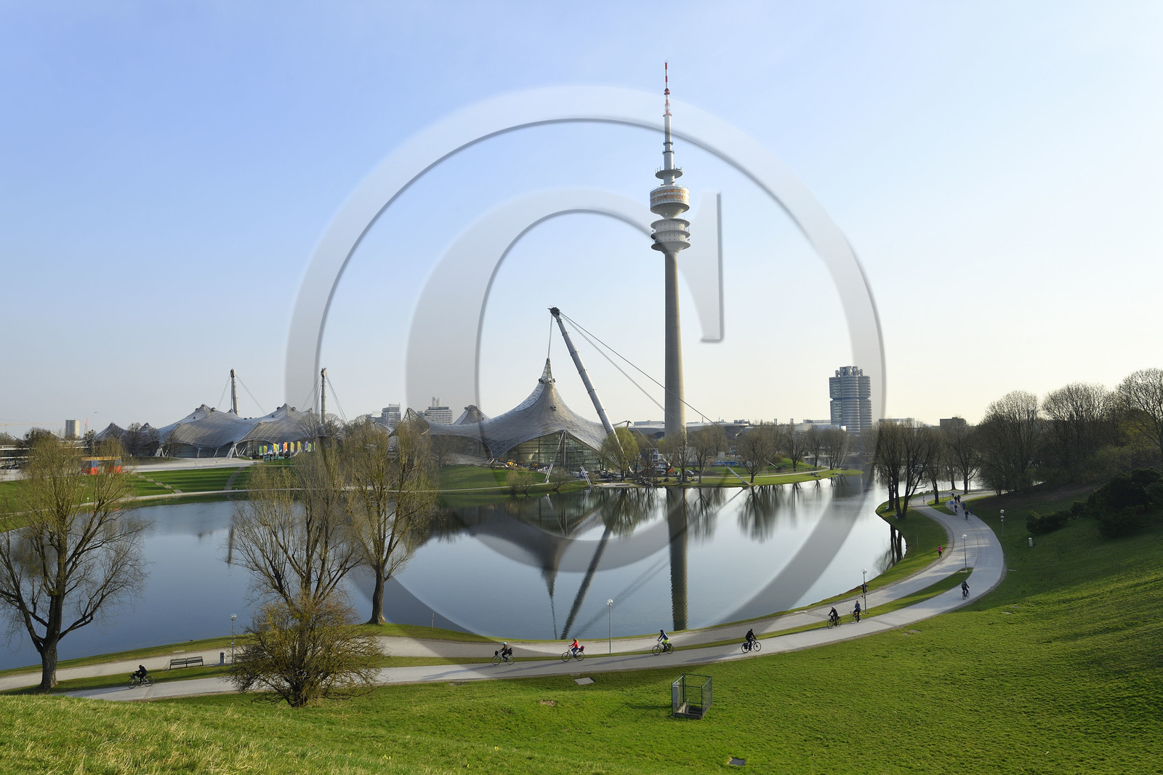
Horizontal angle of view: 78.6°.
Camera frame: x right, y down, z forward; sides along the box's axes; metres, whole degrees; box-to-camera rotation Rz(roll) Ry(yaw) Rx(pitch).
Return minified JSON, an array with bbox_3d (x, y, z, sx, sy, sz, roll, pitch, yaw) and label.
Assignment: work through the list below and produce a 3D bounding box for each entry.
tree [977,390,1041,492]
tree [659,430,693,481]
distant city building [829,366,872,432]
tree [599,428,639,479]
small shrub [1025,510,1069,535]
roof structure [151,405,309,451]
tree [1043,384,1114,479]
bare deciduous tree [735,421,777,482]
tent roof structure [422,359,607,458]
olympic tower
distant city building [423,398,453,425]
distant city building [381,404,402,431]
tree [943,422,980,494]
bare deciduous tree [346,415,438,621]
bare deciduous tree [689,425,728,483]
[{"bbox_3d":[103.609,13.190,172.000,13.800,24.500,13.800,-3,-4,31],"label":"tree"},{"bbox_3d":[29.135,20.758,218.000,10.200,15.800,10.200,-1,-3,7],"label":"tree"},{"bbox_3d":[353.389,22.309,932.254,52.000,101.000,52.000,-3,-4,29],"label":"distant city building"},{"bbox_3d":[12.101,20.982,228.000,11.800,16.000,11.800,-1,-3,3],"label":"tree"},{"bbox_3d":[65.017,18.727,99.000,5.200,3.100,4.000,-3,-4,33],"label":"small shrub"},{"bbox_3d":[-240.093,29.071,484.395,100.000,35.900,70.000,1,-4,-24],"label":"roof structure"},{"bbox_3d":[119.037,10.429,170.000,15.000,22.800,15.000,-3,-4,35],"label":"tree"},{"bbox_3d":[61.924,23.210,250.940,15.000,21.400,14.500,-1,-4,0],"label":"bare deciduous tree"},{"bbox_3d":[-29.308,12.358,319.927,82.000,47.500,72.000,-1,-4,-3],"label":"tent roof structure"},{"bbox_3d":[66.834,-99.176,522.831,29.500,290.500,29.500,-1,-4,0],"label":"olympic tower"},{"bbox_3d":[-199.498,48.260,984.199,41.000,69.000,24.000,0,-4,-11],"label":"distant city building"},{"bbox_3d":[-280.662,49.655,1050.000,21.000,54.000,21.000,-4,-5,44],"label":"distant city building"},{"bbox_3d":[92.060,17.037,172.000,8.200,17.000,8.200,-3,-4,28],"label":"tree"},{"bbox_3d":[-18.425,12.737,68.114,9.000,19.500,9.000,-1,-4,0],"label":"bare deciduous tree"},{"bbox_3d":[45.122,23.873,252.917,13.300,20.500,13.000,-1,-4,0],"label":"bare deciduous tree"}]

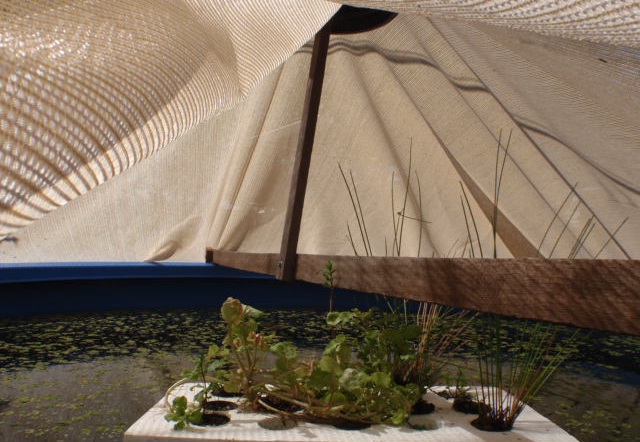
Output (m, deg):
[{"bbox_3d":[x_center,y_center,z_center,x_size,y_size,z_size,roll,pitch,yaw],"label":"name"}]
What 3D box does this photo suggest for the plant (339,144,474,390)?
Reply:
[{"bbox_3d":[0.175,0.094,1.050,0.270,0.490,0.240,1,-3,0],"label":"plant"}]

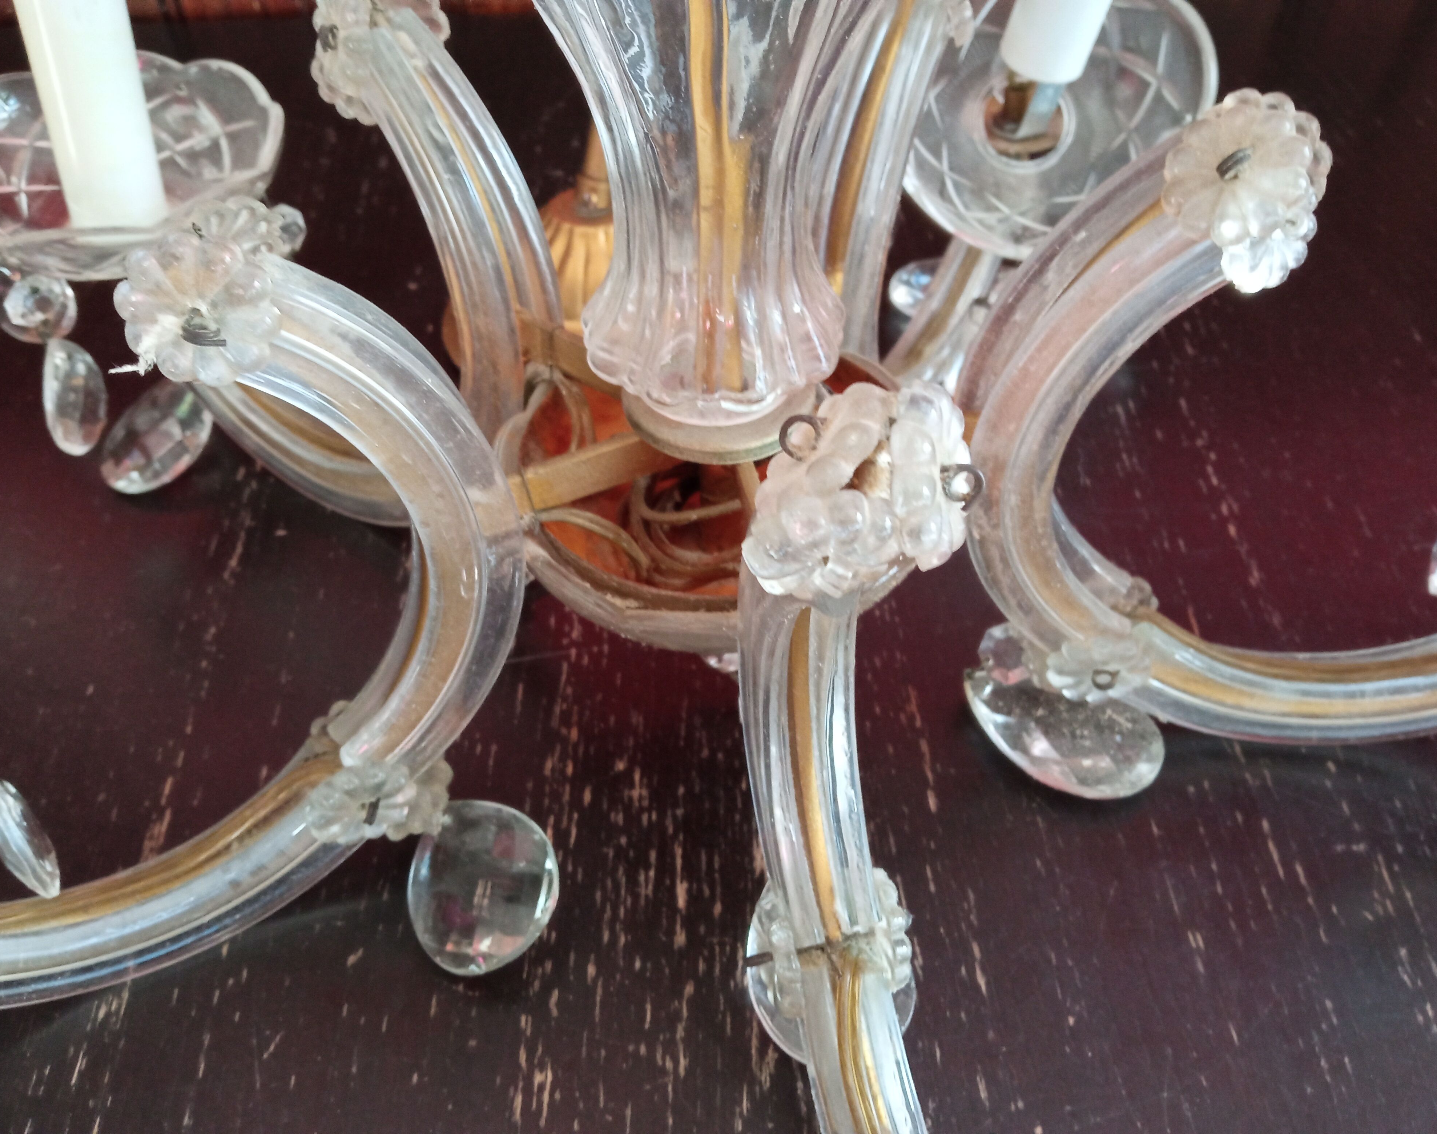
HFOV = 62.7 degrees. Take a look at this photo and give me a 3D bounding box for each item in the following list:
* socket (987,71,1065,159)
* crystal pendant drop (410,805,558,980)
[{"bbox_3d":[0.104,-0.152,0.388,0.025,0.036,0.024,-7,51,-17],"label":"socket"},{"bbox_3d":[-0.058,0.074,0.281,0.037,0.013,0.048,-25,62,-21],"label":"crystal pendant drop"}]

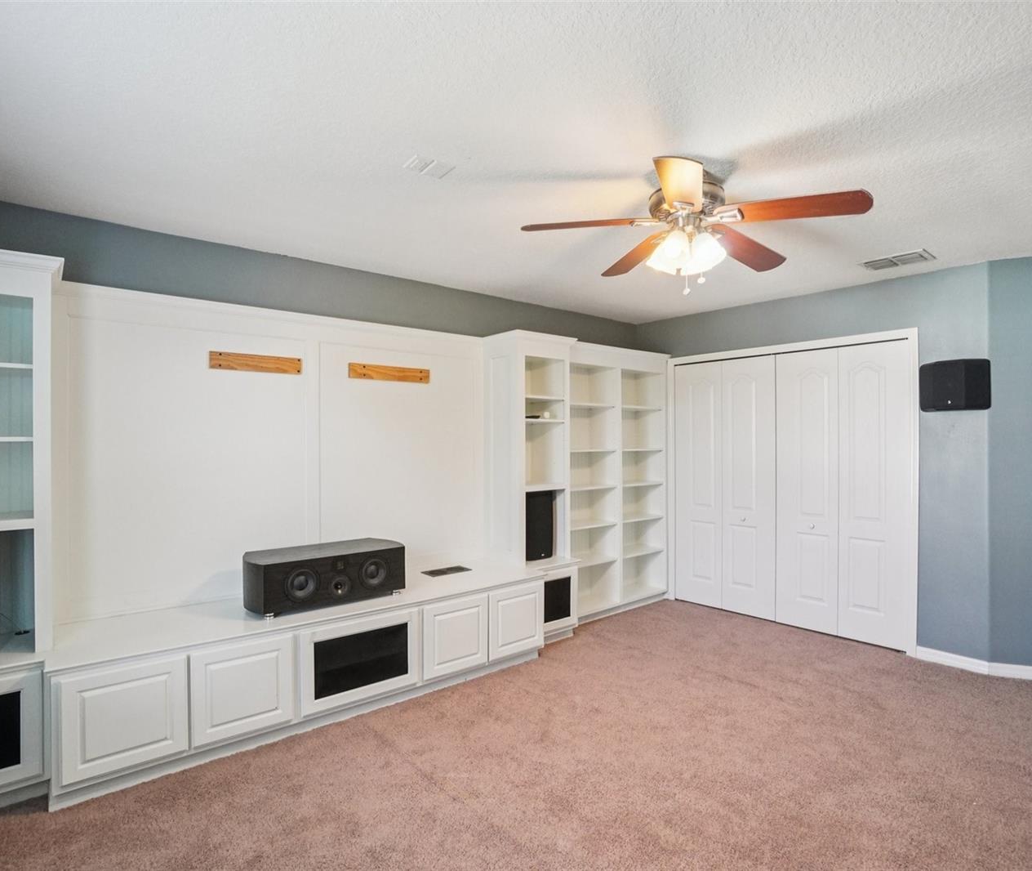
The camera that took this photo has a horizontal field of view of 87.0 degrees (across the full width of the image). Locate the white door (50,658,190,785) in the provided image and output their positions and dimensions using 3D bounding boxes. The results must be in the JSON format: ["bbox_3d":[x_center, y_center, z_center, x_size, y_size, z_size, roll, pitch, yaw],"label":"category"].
[{"bbox_3d":[-1.527,1.106,2.140,0.399,0.388,0.025,0,0,-38],"label":"white door"}]

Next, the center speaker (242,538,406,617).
[{"bbox_3d":[-1.012,0.742,2.920,0.755,0.262,0.355,0,0,-38],"label":"center speaker"}]

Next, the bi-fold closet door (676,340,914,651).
[{"bbox_3d":[1.966,0.385,4.118,0.045,2.020,1.662,0,0,-44],"label":"bi-fold closet door"}]

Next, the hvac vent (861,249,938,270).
[{"bbox_3d":[2.262,-1.025,3.222,0.240,0.020,0.335,0,0,-40],"label":"hvac vent"}]

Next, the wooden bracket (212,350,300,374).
[{"bbox_3d":[-1.404,-0.390,2.960,0.464,0.092,0.022,0,0,-38],"label":"wooden bracket"}]

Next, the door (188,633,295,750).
[{"bbox_3d":[-1.194,1.114,2.398,0.409,0.395,0.025,0,0,-38],"label":"door"}]

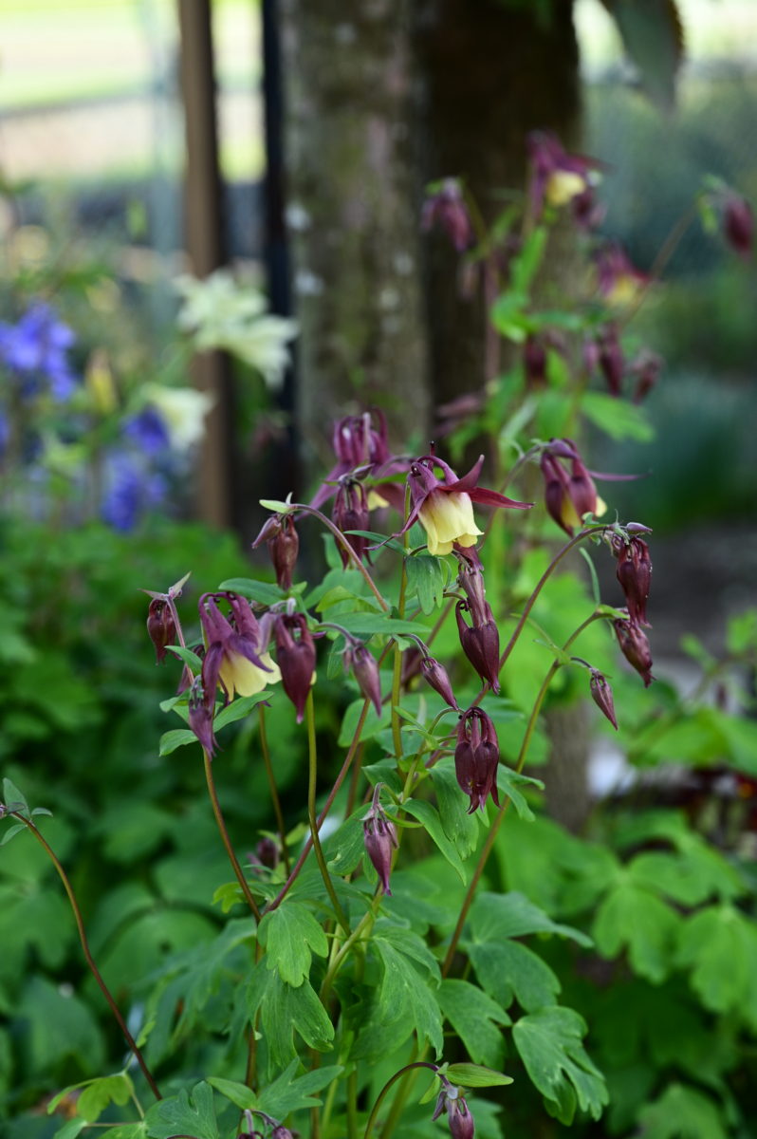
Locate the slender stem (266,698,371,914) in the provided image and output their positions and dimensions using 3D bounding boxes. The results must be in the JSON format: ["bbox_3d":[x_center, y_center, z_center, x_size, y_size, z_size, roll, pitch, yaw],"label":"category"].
[{"bbox_3d":[-0.022,0.085,0.765,0.006,0.086,0.009,25,3,5],"label":"slender stem"}]

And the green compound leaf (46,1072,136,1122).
[{"bbox_3d":[-0.103,0.190,0.760,0.030,0.017,0.021,-1,15,0],"label":"green compound leaf"}]

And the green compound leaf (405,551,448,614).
[{"bbox_3d":[0.020,0.005,0.880,0.018,0.026,0.008,-1,5,0],"label":"green compound leaf"}]

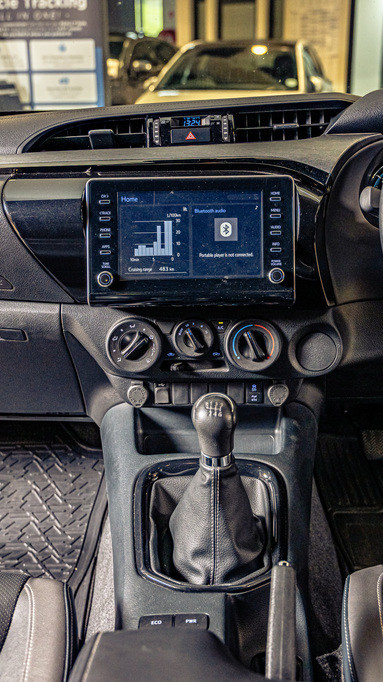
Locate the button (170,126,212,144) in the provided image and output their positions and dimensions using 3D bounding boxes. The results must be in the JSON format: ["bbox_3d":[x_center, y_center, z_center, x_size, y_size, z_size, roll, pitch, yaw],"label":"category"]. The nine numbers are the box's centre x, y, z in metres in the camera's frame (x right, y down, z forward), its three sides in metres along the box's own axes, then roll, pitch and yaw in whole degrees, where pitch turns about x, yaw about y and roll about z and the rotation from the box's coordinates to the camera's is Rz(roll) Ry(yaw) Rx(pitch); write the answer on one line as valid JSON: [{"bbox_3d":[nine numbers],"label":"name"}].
[{"bbox_3d":[0.000,-0.266,1.030,0.052,0.020,0.018,0,13,0],"label":"button"}]

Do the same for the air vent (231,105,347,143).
[{"bbox_3d":[0.130,-0.286,1.045,0.145,0.043,0.040,0,13,0],"label":"air vent"}]

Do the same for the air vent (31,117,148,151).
[{"bbox_3d":[-0.132,-0.269,1.030,0.150,0.043,0.040,0,13,0],"label":"air vent"}]

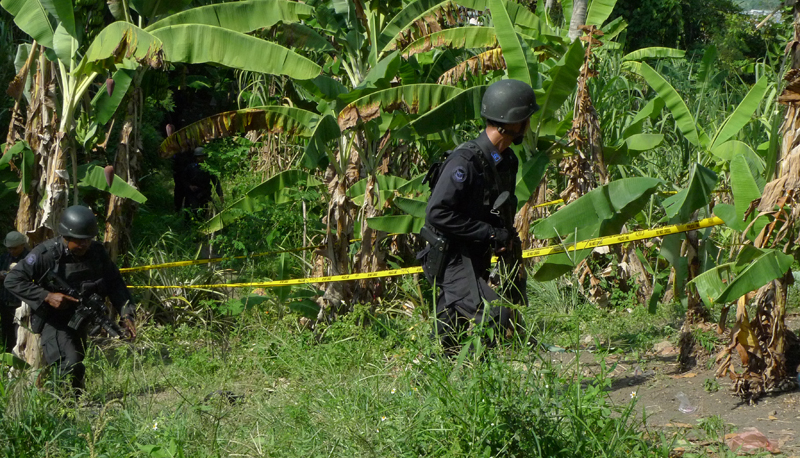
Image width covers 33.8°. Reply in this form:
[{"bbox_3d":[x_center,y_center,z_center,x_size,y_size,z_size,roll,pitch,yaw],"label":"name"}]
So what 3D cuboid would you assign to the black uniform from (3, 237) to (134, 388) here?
[{"bbox_3d":[-2.164,0.617,8.600,0.760,1.150,0.500,-3,8,-25],"label":"black uniform"}]

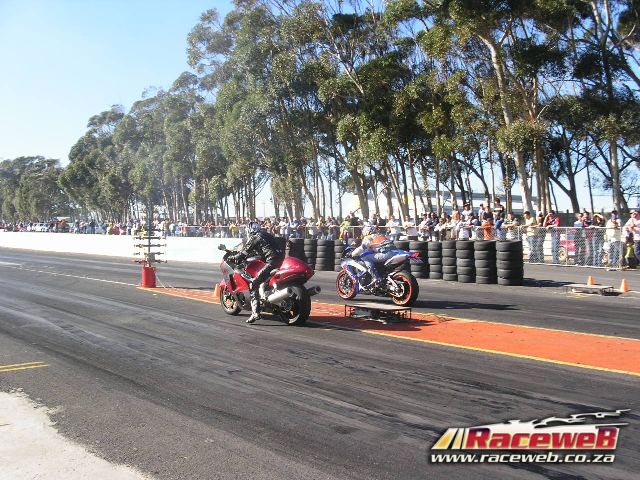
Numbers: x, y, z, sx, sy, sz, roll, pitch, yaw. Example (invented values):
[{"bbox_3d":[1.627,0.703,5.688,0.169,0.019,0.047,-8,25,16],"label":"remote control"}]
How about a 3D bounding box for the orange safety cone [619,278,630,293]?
[{"bbox_3d":[6.247,0.920,14.374,0.220,0.280,0.220,-1,2,-43],"label":"orange safety cone"}]

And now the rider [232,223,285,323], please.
[{"bbox_3d":[-0.845,0.445,9.988,0.680,1.400,0.930,-1,2,-43],"label":"rider"}]

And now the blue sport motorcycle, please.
[{"bbox_3d":[1.002,0.561,12.276,0.710,1.080,2.030,-1,2,-43],"label":"blue sport motorcycle"}]

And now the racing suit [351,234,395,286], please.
[{"bbox_3d":[1.022,0.341,12.250,0.600,0.940,0.840,-1,2,-43],"label":"racing suit"}]

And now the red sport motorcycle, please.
[{"bbox_3d":[-0.800,0.589,10.060,0.740,1.110,2.120,-1,2,-43],"label":"red sport motorcycle"}]

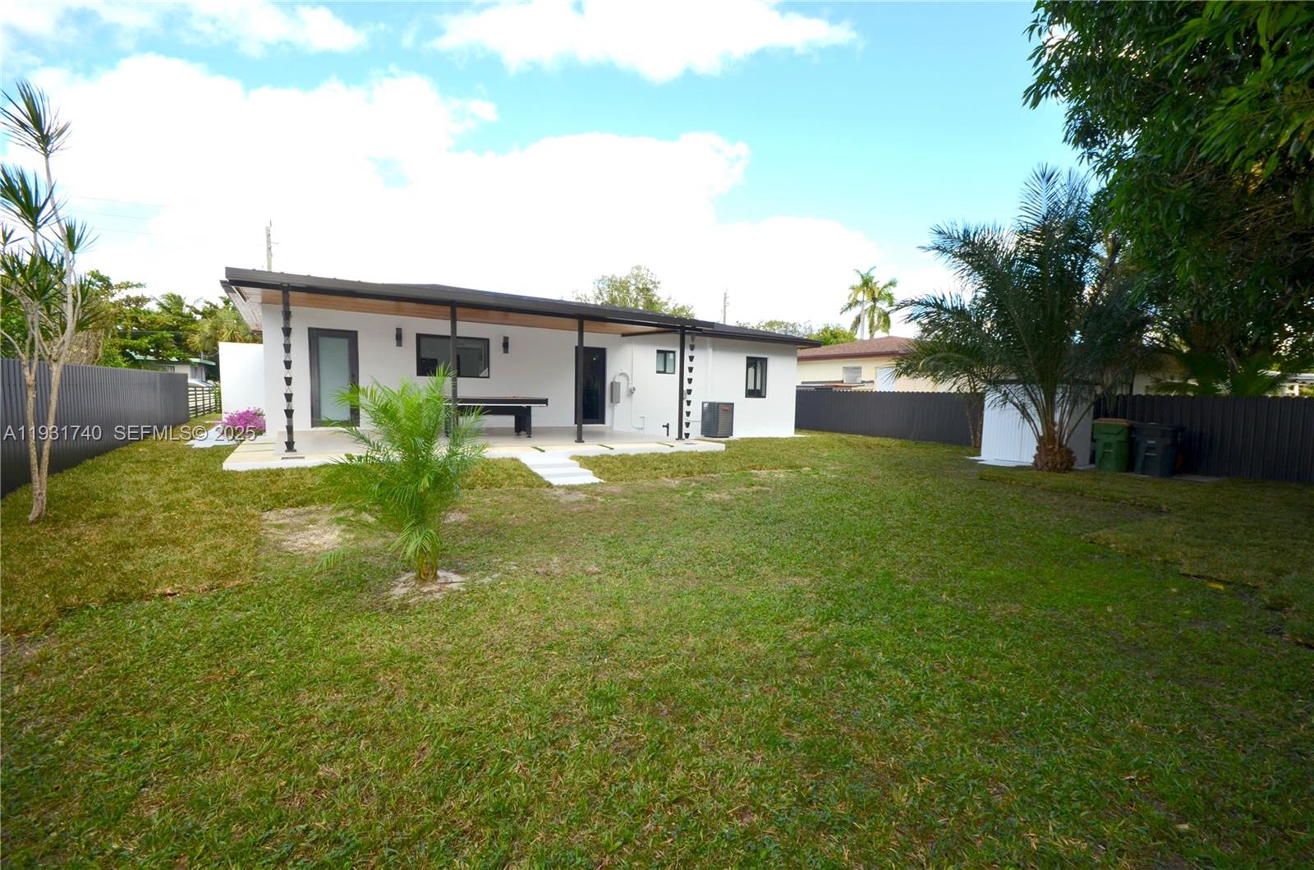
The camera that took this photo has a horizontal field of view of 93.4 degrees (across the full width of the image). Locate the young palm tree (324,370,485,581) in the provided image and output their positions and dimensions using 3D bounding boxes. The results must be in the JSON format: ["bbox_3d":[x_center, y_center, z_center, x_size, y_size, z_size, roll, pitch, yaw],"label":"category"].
[{"bbox_3d":[-1.796,0.289,4.456,1.220,1.470,1.220,0,5,-22],"label":"young palm tree"}]

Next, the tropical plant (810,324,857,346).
[{"bbox_3d":[10.584,-3.815,36.842,3.700,5.400,3.700,3,4,16],"label":"tropical plant"}]

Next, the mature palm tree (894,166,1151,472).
[{"bbox_3d":[7.169,-2.195,11.861,4.500,5.760,4.500,4,5,31],"label":"mature palm tree"}]

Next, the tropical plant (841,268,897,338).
[{"bbox_3d":[14.425,-6.263,41.665,3.800,9.740,3.800,3,5,19],"label":"tropical plant"}]

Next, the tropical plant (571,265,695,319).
[{"bbox_3d":[-1.220,-5.644,36.684,6.800,8.510,6.800,1,4,-2],"label":"tropical plant"}]

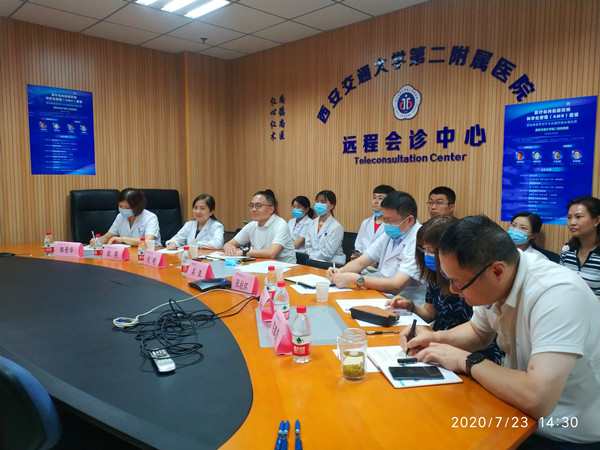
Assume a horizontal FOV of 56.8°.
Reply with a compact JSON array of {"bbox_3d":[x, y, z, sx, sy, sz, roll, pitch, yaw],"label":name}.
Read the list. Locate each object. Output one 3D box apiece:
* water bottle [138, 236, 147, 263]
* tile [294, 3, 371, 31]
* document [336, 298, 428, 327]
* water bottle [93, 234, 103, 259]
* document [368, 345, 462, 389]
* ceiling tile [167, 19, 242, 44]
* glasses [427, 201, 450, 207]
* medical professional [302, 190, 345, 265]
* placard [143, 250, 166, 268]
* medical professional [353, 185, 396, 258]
[{"bbox_3d":[-1.145,0.188,4.032,0.061,0.183,0.061,0,5,0],"label":"water bottle"},{"bbox_3d":[0.284,-1.810,4.840,0.460,0.020,0.600,-3,6,-42],"label":"tile"},{"bbox_3d":[0.367,0.403,2.575,0.295,0.005,0.490,0,5,-6],"label":"document"},{"bbox_3d":[-1.545,0.166,4.250,0.064,0.185,0.064,0,5,0],"label":"water bottle"},{"bbox_3d":[0.350,0.459,1.800,0.212,0.014,0.355,-1,5,-11],"label":"document"},{"bbox_3d":[-0.910,-1.850,5.380,0.600,0.020,0.600,-3,6,-42],"label":"ceiling tile"},{"bbox_3d":[1.005,-0.155,3.990,0.135,0.043,0.140,-3,5,-40],"label":"glasses"},{"bbox_3d":[0.140,0.355,4.650,0.720,1.270,0.480,-4,6,-44],"label":"medical professional"},{"bbox_3d":[-1.026,0.239,3.923,0.088,0.100,0.225,-4,6,-39],"label":"placard"},{"bbox_3d":[0.575,0.355,4.330,0.500,1.300,0.720,4,6,43],"label":"medical professional"}]

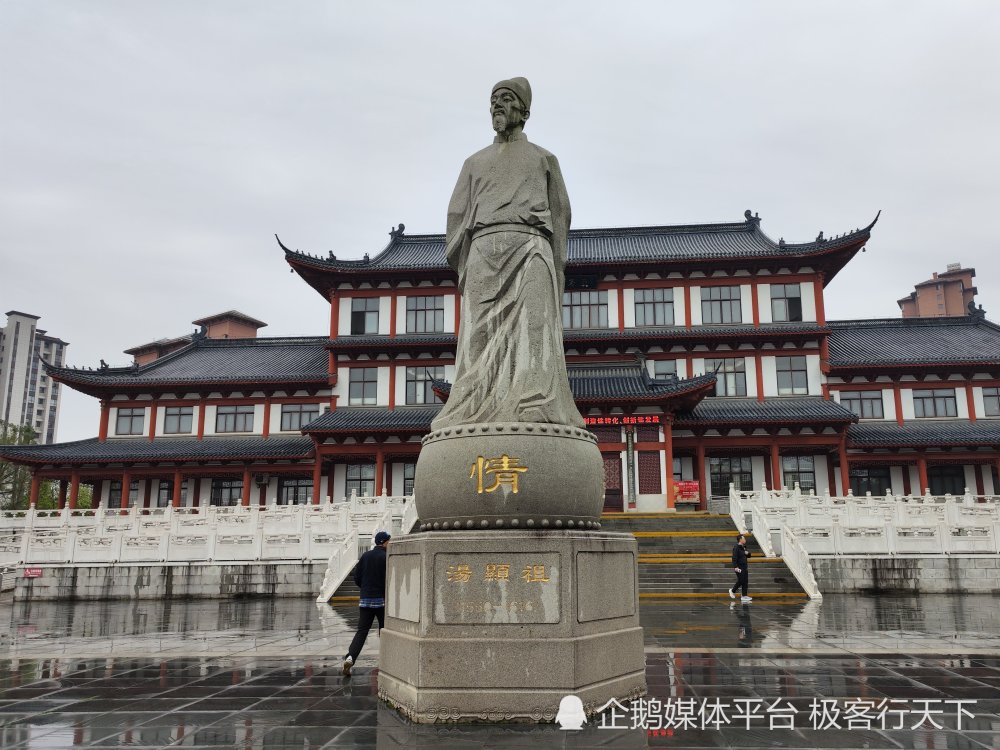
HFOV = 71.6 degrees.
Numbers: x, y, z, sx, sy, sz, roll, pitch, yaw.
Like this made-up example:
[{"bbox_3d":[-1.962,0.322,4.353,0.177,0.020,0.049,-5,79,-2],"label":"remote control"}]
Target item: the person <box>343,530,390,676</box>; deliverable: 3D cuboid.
[{"bbox_3d":[-1.608,2.957,9.069,0.580,1.730,0.720,-7,-15,26],"label":"person"}]

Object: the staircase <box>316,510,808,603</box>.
[{"bbox_3d":[2.274,5.783,23.089,13.000,2.500,9.300,-1,-13,4],"label":"staircase"}]

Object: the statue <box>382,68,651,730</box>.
[{"bbox_3d":[0.094,-0.202,8.462,2.900,7.600,2.600,-2,-13,6],"label":"statue"}]

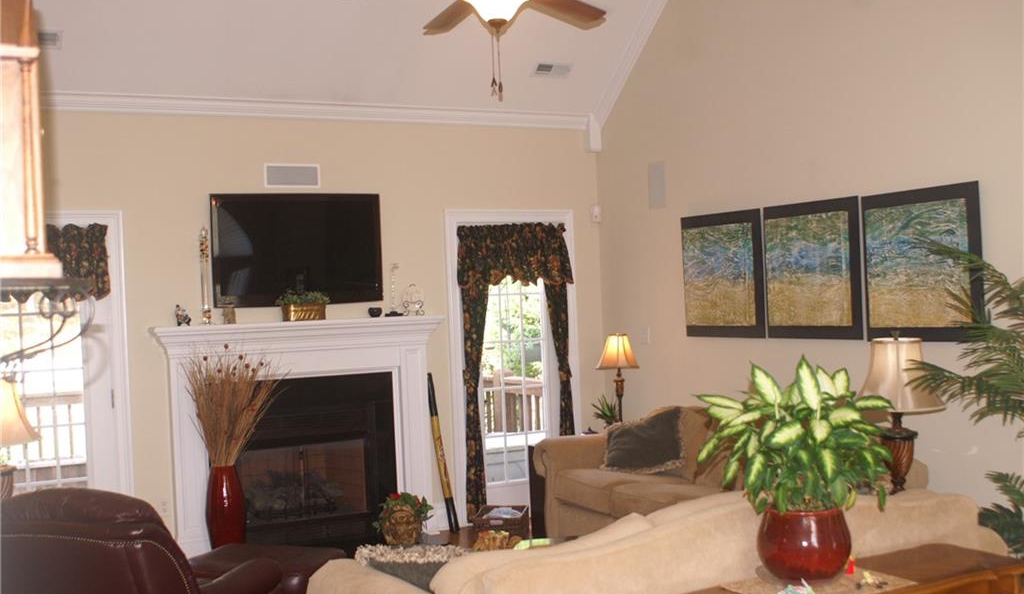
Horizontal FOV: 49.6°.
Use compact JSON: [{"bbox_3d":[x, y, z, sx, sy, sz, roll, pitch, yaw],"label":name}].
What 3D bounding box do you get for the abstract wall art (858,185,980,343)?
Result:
[{"bbox_3d":[1.923,-0.150,5.216,0.035,0.712,0.710,-2,0,-26],"label":"abstract wall art"}]

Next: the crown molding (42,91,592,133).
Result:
[{"bbox_3d":[-1.116,-1.171,7.065,3.700,0.090,0.080,-2,0,-26],"label":"crown molding"}]

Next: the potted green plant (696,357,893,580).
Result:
[{"bbox_3d":[0.810,0.470,3.170,0.540,0.635,0.510,-2,0,-26],"label":"potted green plant"}]

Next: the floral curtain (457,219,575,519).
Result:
[{"bbox_3d":[0.048,0.484,7.540,0.840,1.960,0.120,-2,0,-26],"label":"floral curtain"}]

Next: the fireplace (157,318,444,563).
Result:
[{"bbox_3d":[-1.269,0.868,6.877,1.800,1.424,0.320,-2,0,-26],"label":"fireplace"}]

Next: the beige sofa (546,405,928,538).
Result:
[{"bbox_3d":[1.078,1.068,6.021,0.930,0.870,2.380,-2,0,-26],"label":"beige sofa"}]

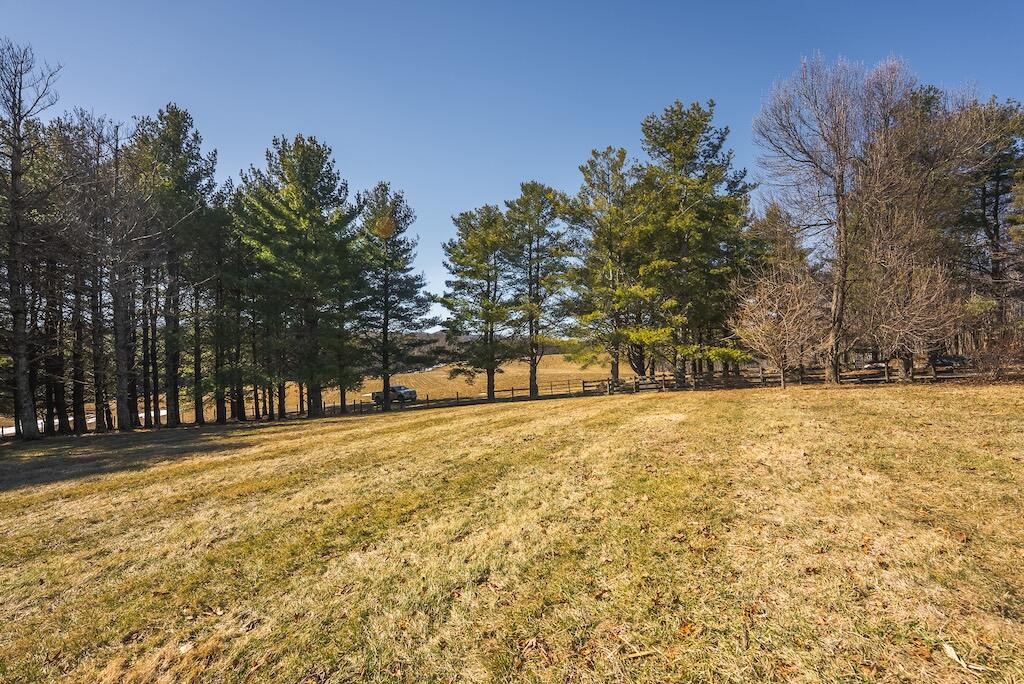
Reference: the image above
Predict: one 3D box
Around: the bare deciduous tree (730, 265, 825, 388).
[{"bbox_3d":[17.727,-1.014,26.500,5.600,8.150,5.400,0,1,0],"label":"bare deciduous tree"}]

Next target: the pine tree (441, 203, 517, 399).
[{"bbox_3d":[-3.426,-4.270,42.000,7.800,20.660,7.600,0,1,0],"label":"pine tree"}]

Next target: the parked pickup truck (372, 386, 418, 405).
[{"bbox_3d":[-14.809,6.714,50.000,5.800,1.930,2.000,-4,-1,28],"label":"parked pickup truck"}]

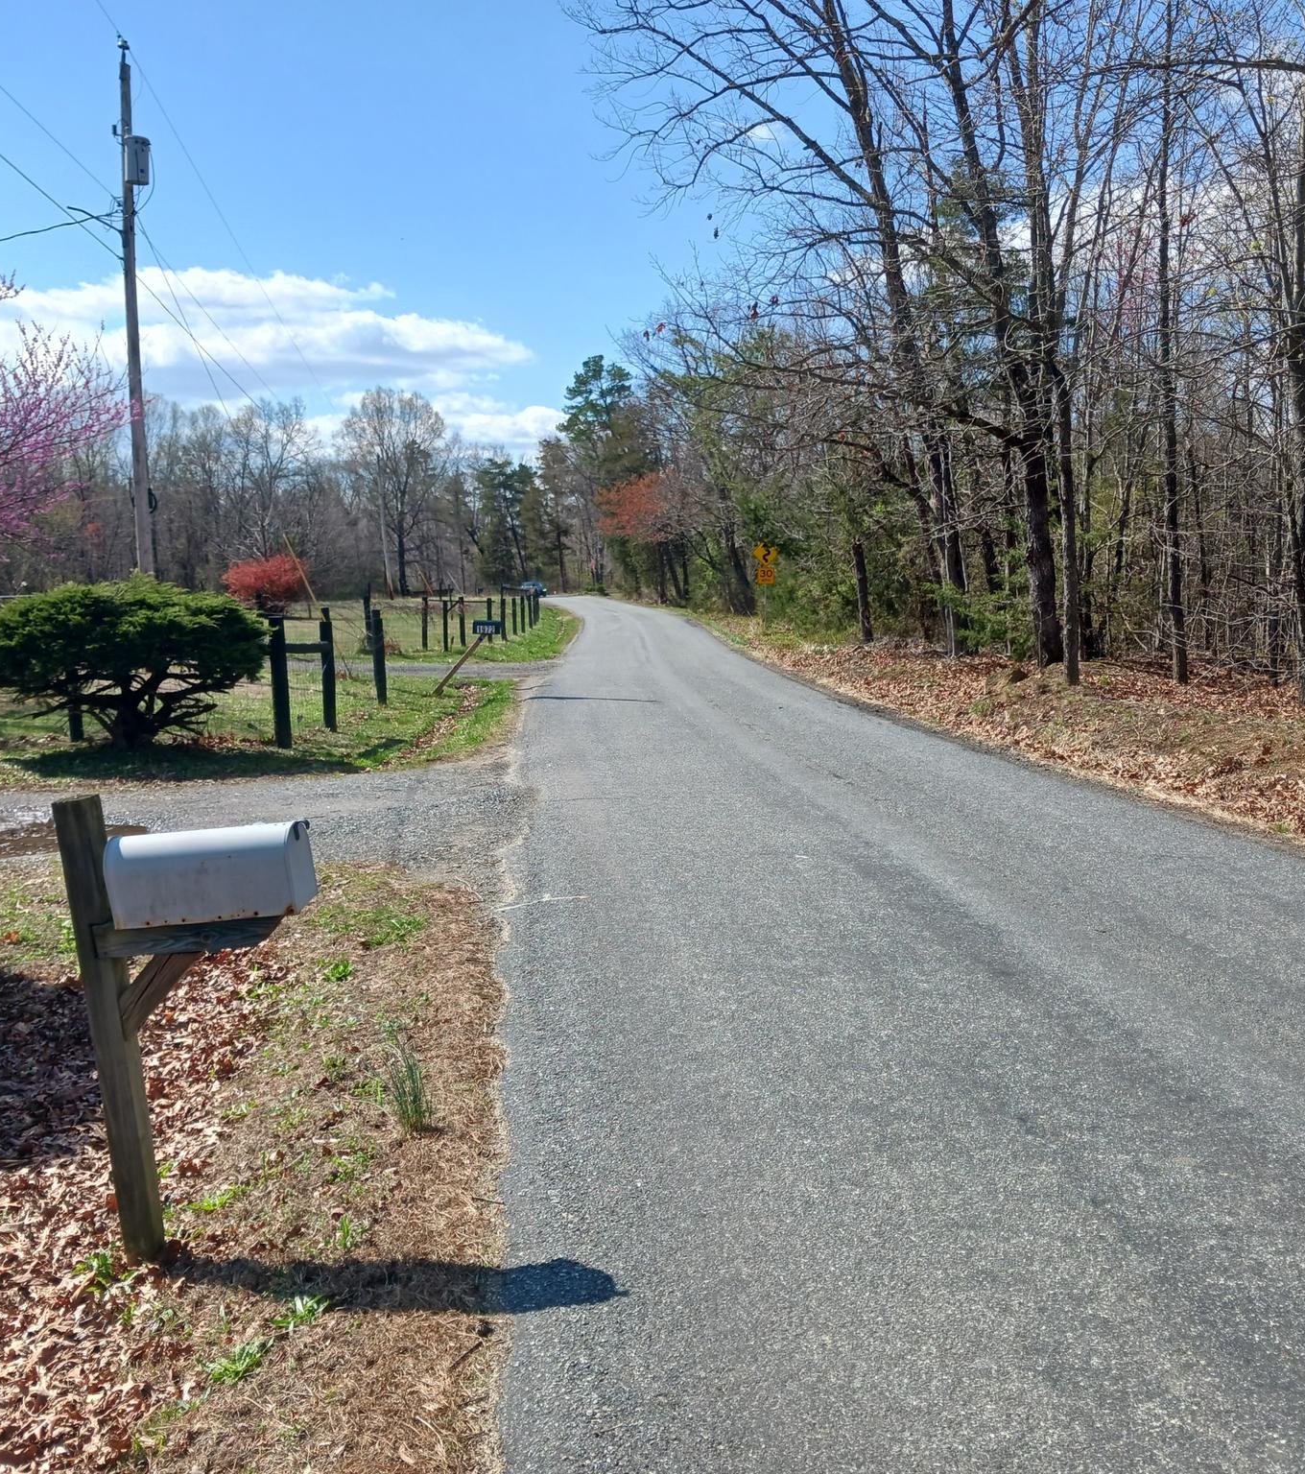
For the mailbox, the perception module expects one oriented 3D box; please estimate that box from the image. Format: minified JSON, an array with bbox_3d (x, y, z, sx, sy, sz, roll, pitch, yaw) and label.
[{"bbox_3d":[-1.153,0.353,4.021,0.494,0.220,0.169,-5,10,1],"label":"mailbox"}]

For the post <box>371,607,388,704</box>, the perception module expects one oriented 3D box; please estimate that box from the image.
[{"bbox_3d":[-3.771,-1.093,21.302,0.140,1.320,0.140,-3,6,0],"label":"post"}]

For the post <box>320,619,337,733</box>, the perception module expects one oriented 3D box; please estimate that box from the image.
[{"bbox_3d":[-3.766,-0.708,17.896,0.125,1.297,0.125,-1,6,0],"label":"post"}]

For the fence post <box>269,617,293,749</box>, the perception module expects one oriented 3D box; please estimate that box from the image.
[{"bbox_3d":[-3.834,-0.556,15.905,0.150,1.359,0.150,-2,6,0],"label":"fence post"}]

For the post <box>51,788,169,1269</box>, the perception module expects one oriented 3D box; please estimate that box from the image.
[{"bbox_3d":[-1.439,0.795,4.101,0.089,1.288,0.089,-5,10,1],"label":"post"}]

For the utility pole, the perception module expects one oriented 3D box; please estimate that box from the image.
[{"bbox_3d":[-8.171,-5.782,24.470,0.480,10.287,0.380,0,6,0],"label":"utility pole"}]

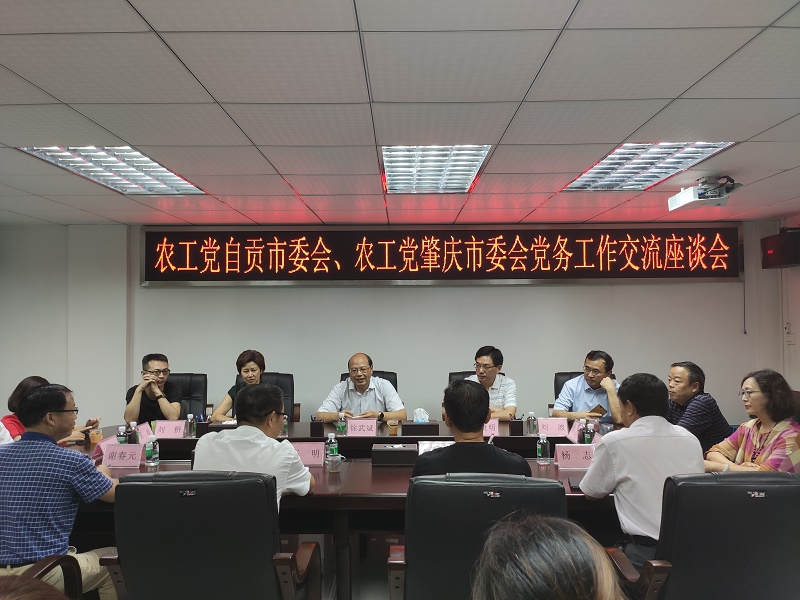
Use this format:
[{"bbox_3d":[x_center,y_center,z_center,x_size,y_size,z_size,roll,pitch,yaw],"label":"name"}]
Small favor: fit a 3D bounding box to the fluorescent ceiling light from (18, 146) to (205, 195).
[{"bbox_3d":[-1.609,-0.768,3.572,0.590,0.070,1.190,0,-1,0],"label":"fluorescent ceiling light"}]

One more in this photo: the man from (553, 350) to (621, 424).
[{"bbox_3d":[1.421,1.026,4.473,0.550,1.300,0.760,-1,-1,14],"label":"man"}]

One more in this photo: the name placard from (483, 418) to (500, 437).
[{"bbox_3d":[0.574,0.870,4.127,0.200,0.114,0.085,0,-1,0],"label":"name placard"}]

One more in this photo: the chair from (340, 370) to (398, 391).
[{"bbox_3d":[-0.259,1.159,4.847,0.620,1.080,0.660,0,-1,0],"label":"chair"}]

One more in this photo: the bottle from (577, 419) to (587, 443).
[{"bbox_3d":[1.149,0.831,3.768,0.062,0.158,0.062,0,-1,0],"label":"bottle"}]

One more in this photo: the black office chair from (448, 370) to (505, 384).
[{"bbox_3d":[0.666,1.153,4.841,0.620,1.080,0.660,0,-1,0],"label":"black office chair"}]

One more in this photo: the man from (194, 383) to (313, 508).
[{"bbox_3d":[-0.600,0.989,2.491,0.500,1.285,0.760,0,-1,5],"label":"man"}]

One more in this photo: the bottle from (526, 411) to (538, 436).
[{"bbox_3d":[0.905,0.845,4.111,0.065,0.160,0.065,0,-1,0],"label":"bottle"}]

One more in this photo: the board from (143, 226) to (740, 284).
[{"bbox_3d":[0.386,-0.406,5.460,5.480,0.540,0.100,0,-1,0],"label":"board"}]

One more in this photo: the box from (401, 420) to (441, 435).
[{"bbox_3d":[0.137,0.835,3.919,0.240,0.078,0.135,0,-1,0],"label":"box"}]

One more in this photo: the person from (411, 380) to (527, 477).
[{"bbox_3d":[0.280,0.969,2.437,0.500,1.310,0.700,0,-1,2],"label":"person"}]

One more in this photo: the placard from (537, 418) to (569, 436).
[{"bbox_3d":[1.042,0.867,4.112,0.200,0.114,0.085,0,-1,0],"label":"placard"}]

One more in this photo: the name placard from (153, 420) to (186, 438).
[{"bbox_3d":[-1.474,0.826,3.889,0.200,0.112,0.085,0,-1,-2],"label":"name placard"}]

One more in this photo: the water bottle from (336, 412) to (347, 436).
[{"bbox_3d":[-0.392,0.847,4.063,0.062,0.158,0.062,0,-1,0],"label":"water bottle"}]

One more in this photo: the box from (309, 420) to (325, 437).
[{"bbox_3d":[-0.532,0.829,3.873,0.080,0.095,0.080,0,-1,0],"label":"box"}]

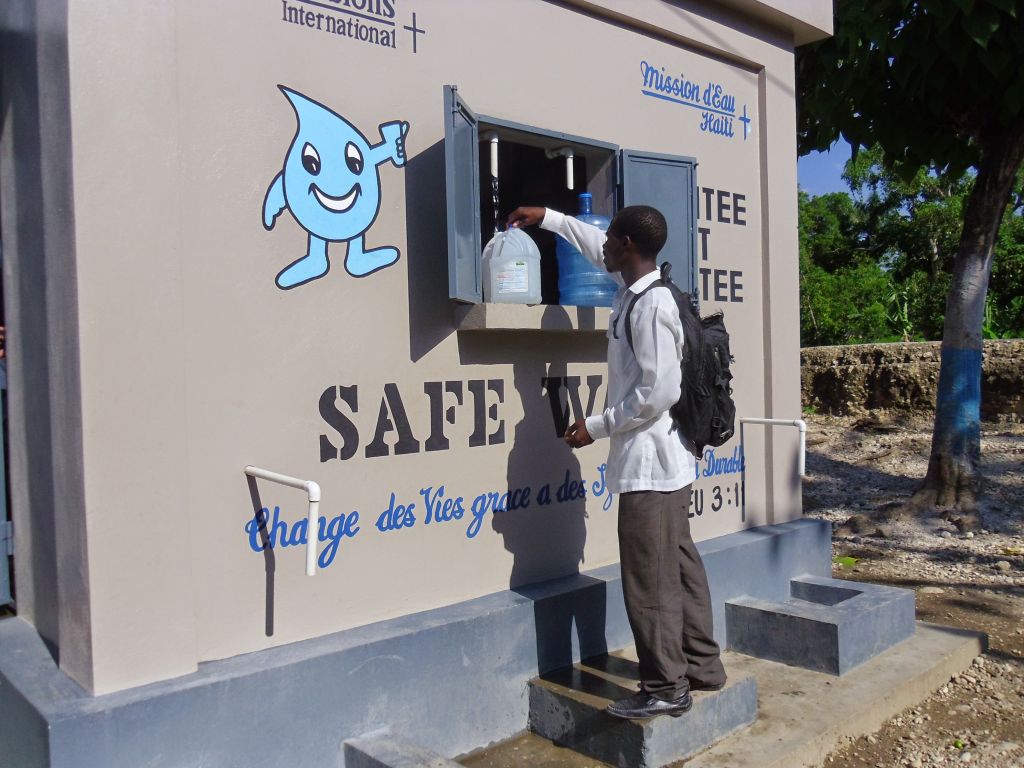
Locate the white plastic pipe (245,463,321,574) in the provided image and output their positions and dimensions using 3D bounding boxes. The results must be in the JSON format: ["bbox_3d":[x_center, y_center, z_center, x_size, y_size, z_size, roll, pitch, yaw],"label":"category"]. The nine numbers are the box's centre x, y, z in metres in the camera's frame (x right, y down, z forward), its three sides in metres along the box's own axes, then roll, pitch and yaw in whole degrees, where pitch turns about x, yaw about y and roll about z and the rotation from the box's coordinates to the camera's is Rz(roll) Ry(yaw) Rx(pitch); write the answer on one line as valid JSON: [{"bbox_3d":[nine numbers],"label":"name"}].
[{"bbox_3d":[-0.689,0.407,2.752,0.343,0.302,0.036,-1,1,41],"label":"white plastic pipe"}]

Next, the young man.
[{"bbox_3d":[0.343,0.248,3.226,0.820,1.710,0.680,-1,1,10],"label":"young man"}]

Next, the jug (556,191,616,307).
[{"bbox_3d":[0.322,-0.557,3.878,0.272,0.495,0.272,-2,1,0],"label":"jug"}]

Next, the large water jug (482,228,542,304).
[{"bbox_3d":[0.002,-0.454,3.597,0.205,0.320,0.200,-2,1,-12],"label":"large water jug"}]

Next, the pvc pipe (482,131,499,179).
[{"bbox_3d":[-0.092,-0.904,3.648,0.036,0.187,0.115,-2,1,-42],"label":"pvc pipe"}]

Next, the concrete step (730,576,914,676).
[{"bbox_3d":[1.461,1.109,4.301,0.772,0.220,0.536,-2,1,-42],"label":"concrete step"}]

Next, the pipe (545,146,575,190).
[{"bbox_3d":[0.204,-0.918,3.951,0.036,0.185,0.165,-2,1,-42],"label":"pipe"}]

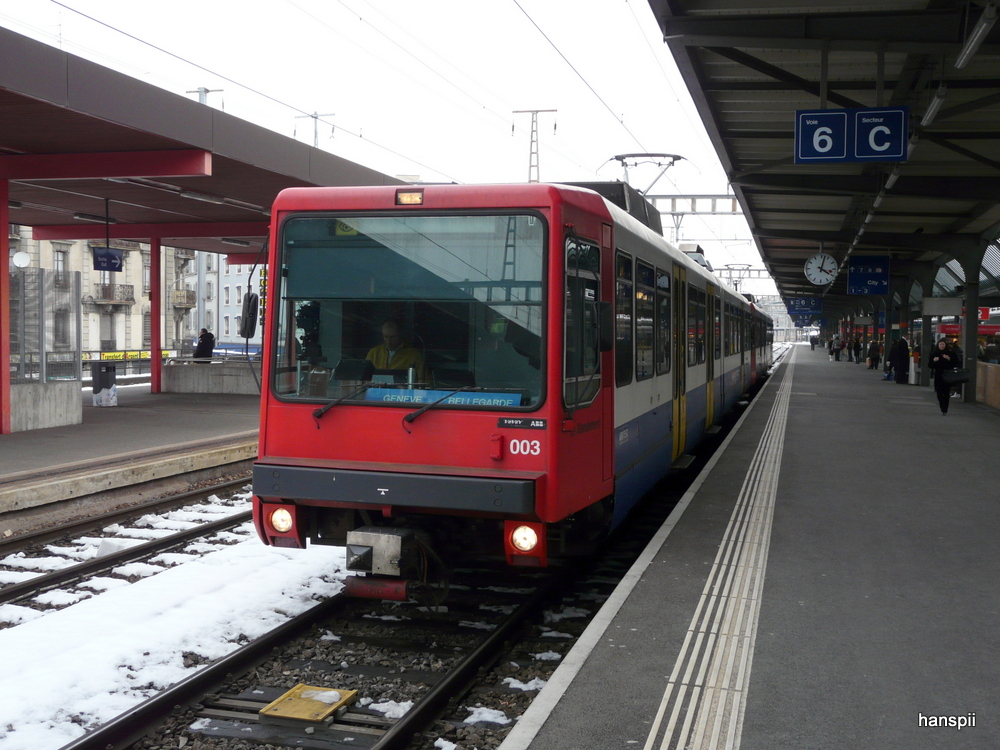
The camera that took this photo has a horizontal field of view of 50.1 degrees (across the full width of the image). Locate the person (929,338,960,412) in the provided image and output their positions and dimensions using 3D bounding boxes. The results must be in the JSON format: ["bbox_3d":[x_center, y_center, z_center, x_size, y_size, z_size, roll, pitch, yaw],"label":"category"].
[{"bbox_3d":[9.343,0.038,22.472,0.600,1.630,0.450,1,2,18],"label":"person"}]

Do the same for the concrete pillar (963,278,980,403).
[{"bbox_3d":[12.233,-0.928,27.836,0.320,3.250,0.400,1,2,16],"label":"concrete pillar"}]

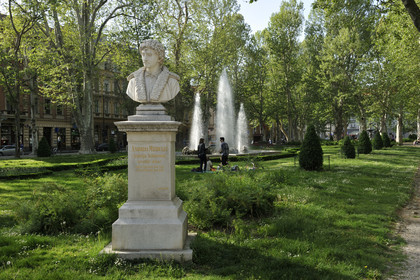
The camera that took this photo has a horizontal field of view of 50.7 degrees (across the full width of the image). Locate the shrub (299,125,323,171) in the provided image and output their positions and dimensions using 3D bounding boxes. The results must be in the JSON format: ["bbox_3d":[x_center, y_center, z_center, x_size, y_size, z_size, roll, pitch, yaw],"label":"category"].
[{"bbox_3d":[5.310,0.390,23.400,1.270,2.370,1.270,0,0,0],"label":"shrub"}]

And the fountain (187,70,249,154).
[{"bbox_3d":[0.700,-2.550,41.500,5.800,7.850,5.600,0,0,0],"label":"fountain"}]

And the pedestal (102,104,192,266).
[{"bbox_3d":[-0.825,0.540,6.360,1.220,2.110,1.060,0,0,2],"label":"pedestal"}]

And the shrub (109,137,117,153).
[{"bbox_3d":[-12.900,0.660,58.000,1.050,2.100,1.050,0,0,0],"label":"shrub"}]

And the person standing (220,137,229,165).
[{"bbox_3d":[0.760,0.750,22.500,0.420,1.720,0.520,0,0,37],"label":"person standing"}]

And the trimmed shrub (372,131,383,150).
[{"bbox_3d":[21.600,0.060,57.000,1.330,2.400,1.330,0,0,0],"label":"trimmed shrub"}]

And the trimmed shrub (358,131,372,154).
[{"bbox_3d":[16.000,0.250,45.600,1.430,2.400,1.430,0,0,0],"label":"trimmed shrub"}]

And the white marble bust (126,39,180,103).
[{"bbox_3d":[-0.800,-0.975,6.300,0.750,0.890,0.460,0,0,7],"label":"white marble bust"}]

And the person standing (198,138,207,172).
[{"bbox_3d":[-0.370,0.760,21.900,0.400,1.650,0.500,0,0,-41],"label":"person standing"}]

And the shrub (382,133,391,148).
[{"bbox_3d":[27.100,0.030,68.000,1.300,2.250,1.300,0,0,0],"label":"shrub"}]

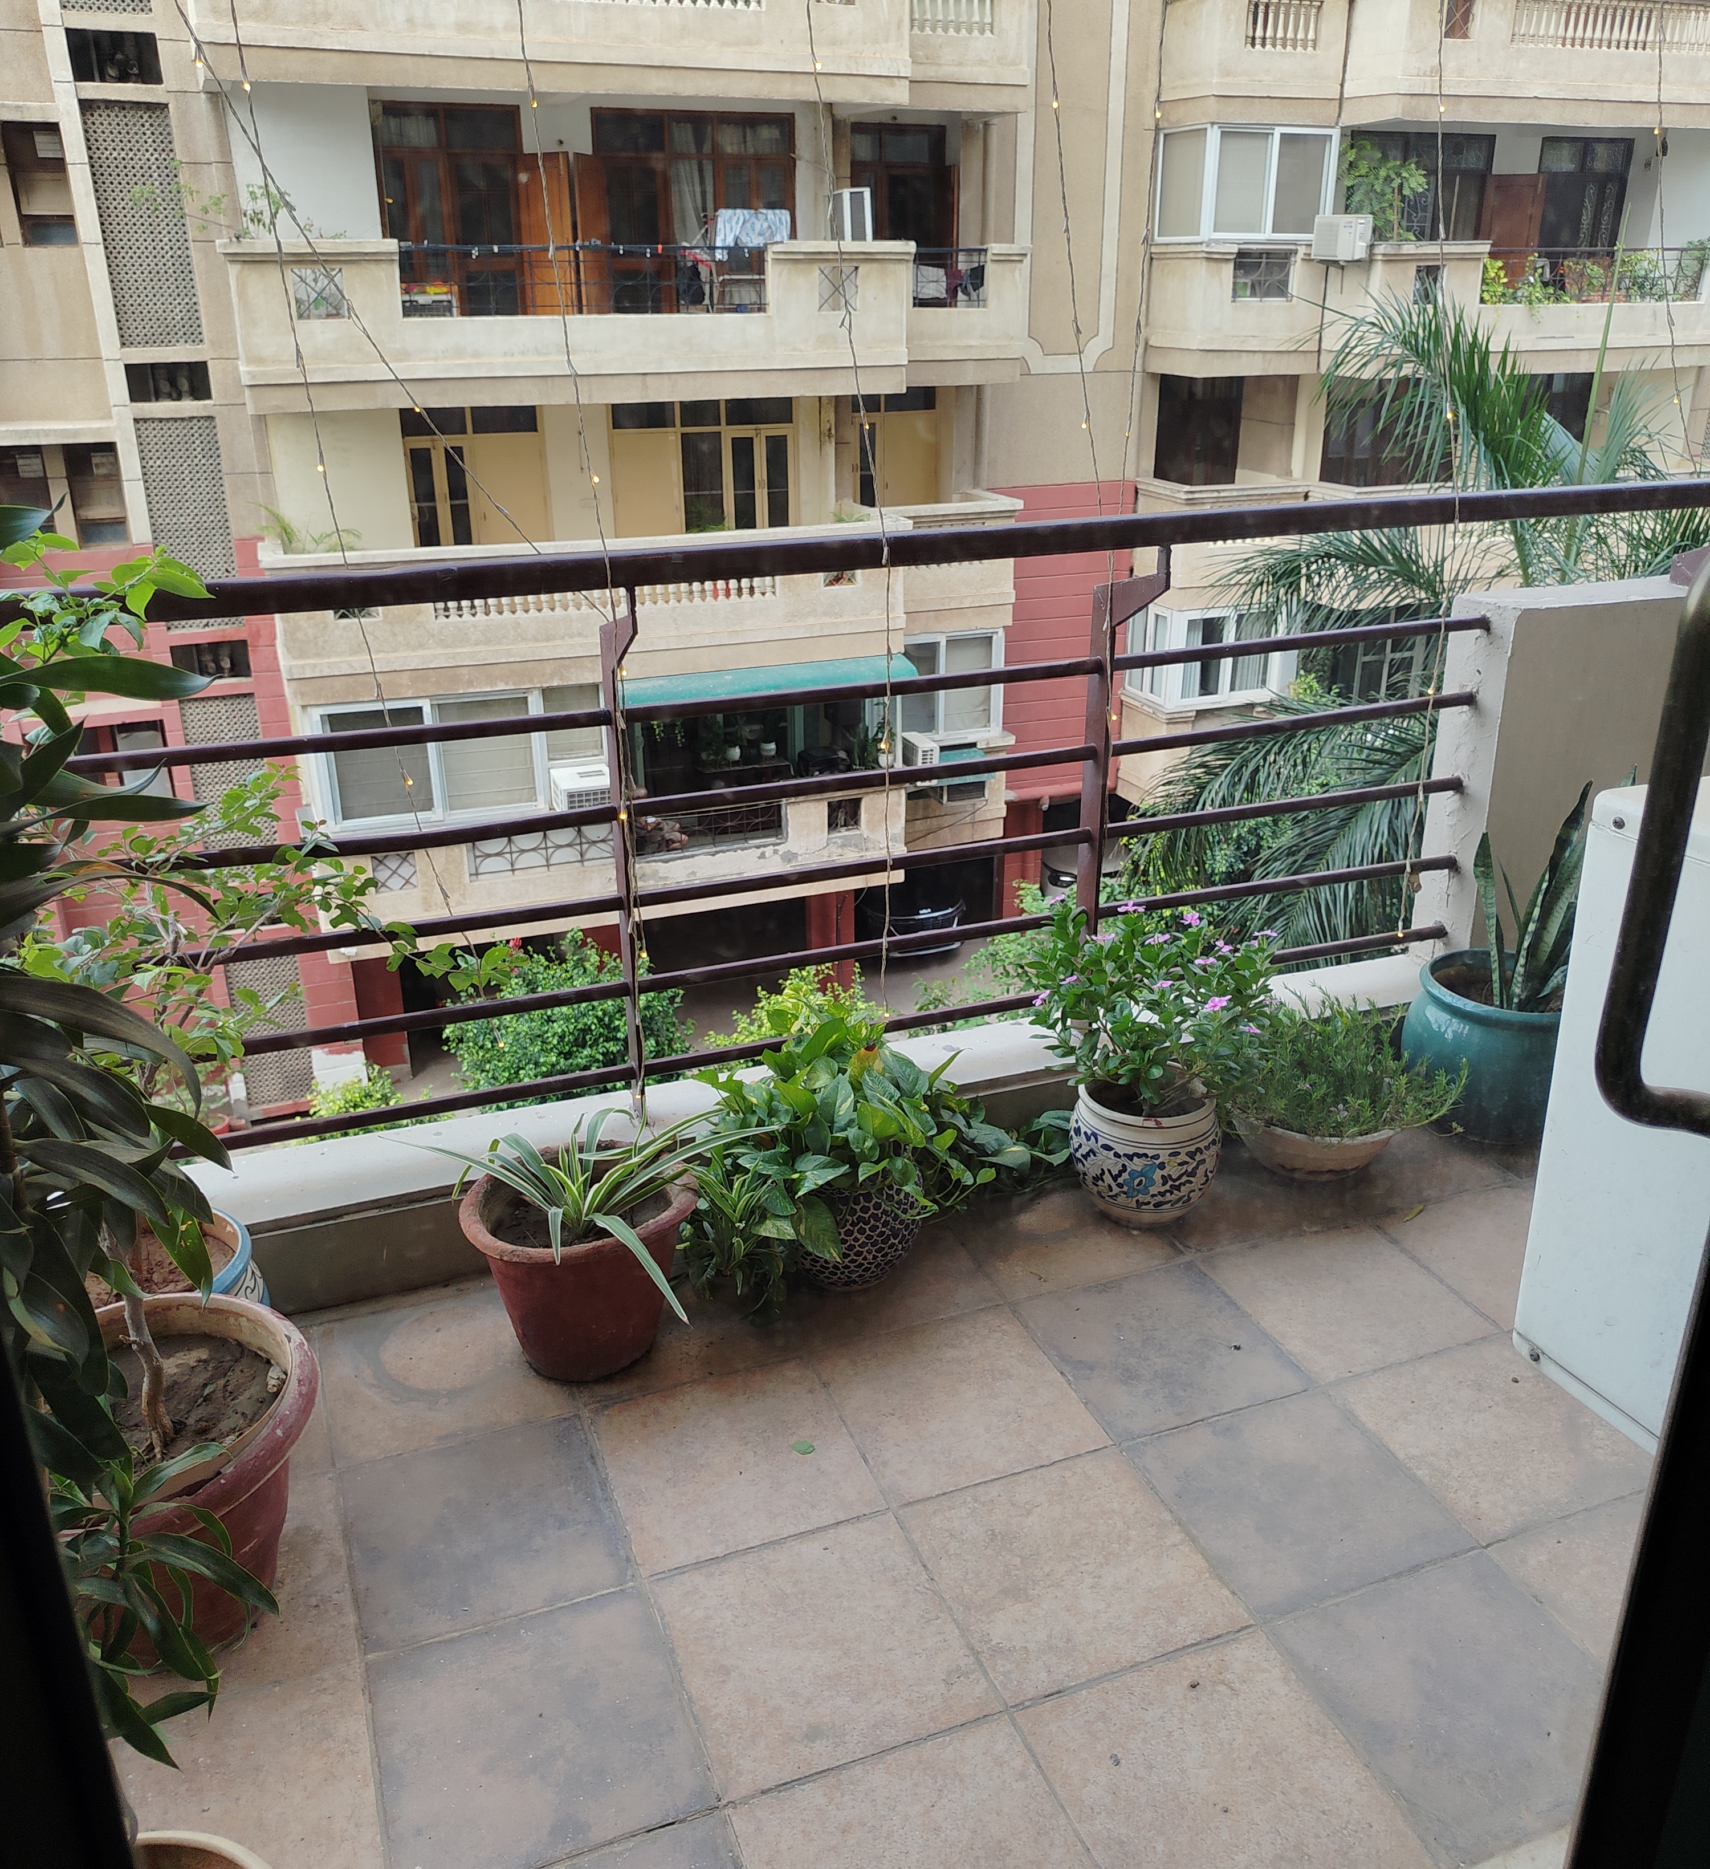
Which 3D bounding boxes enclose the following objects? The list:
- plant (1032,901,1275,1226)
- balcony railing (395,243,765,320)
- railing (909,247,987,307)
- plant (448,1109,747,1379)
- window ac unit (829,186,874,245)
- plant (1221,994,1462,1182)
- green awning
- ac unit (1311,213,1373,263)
[{"bbox_3d":[0.456,0.195,2.443,0.365,0.490,0.340,0,22,0],"label":"plant"},{"bbox_3d":[-2.901,-7.258,17.533,4.140,0.730,0.080,-9,24,-21],"label":"balcony railing"},{"bbox_3d":[1.217,-8.199,19.766,1.050,0.720,0.080,-9,24,-21],"label":"railing"},{"bbox_3d":[-0.349,0.415,2.155,0.400,0.310,0.380,0,22,0],"label":"plant"},{"bbox_3d":[0.025,-8.715,19.235,0.350,0.610,0.500,-9,24,-21],"label":"window ac unit"},{"bbox_3d":[0.800,0.241,2.638,0.385,0.255,0.360,0,22,0],"label":"plant"},{"bbox_3d":[-1.042,-3.113,19.660,3.890,0.380,0.480,-9,24,-21],"label":"green awning"},{"bbox_3d":[6.516,-9.298,21.121,0.290,0.540,0.780,-17,28,-35],"label":"ac unit"}]

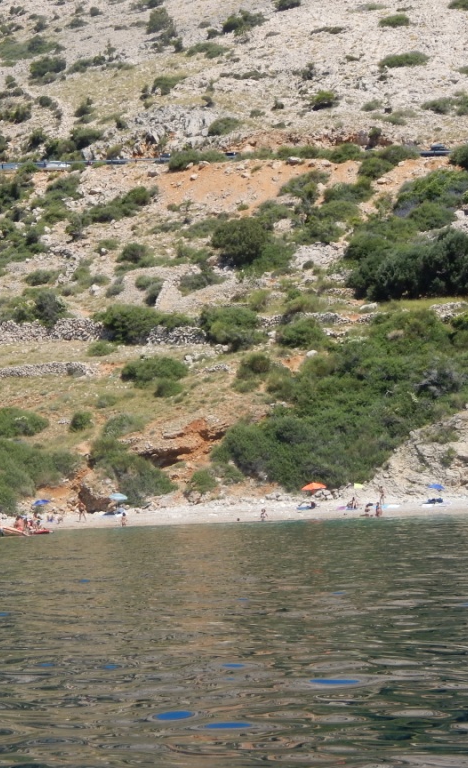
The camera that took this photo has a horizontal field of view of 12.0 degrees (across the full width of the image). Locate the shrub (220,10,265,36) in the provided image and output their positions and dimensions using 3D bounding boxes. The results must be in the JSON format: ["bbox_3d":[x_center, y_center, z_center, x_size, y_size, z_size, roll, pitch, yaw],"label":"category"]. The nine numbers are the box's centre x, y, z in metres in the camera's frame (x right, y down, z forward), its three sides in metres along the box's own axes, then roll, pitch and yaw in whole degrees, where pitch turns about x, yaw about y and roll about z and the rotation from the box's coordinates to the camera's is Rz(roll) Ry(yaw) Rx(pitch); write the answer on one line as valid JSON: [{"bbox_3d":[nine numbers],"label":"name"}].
[{"bbox_3d":[1.735,-62.819,385.000,7.460,4.040,5.000,-3,-3,1],"label":"shrub"}]

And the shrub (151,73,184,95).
[{"bbox_3d":[-10.190,-46.420,345.000,4.670,2.800,3.730,-2,-3,0],"label":"shrub"}]

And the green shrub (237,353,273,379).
[{"bbox_3d":[2.171,-1.817,224.000,3.430,2.390,2.900,-3,-3,1],"label":"green shrub"}]

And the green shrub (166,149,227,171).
[{"bbox_3d":[-5.314,-32.612,323.000,8.440,2.750,4.500,-3,-3,-1],"label":"green shrub"}]

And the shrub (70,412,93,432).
[{"bbox_3d":[-14.524,3.583,212.000,2.010,1.830,1.900,-2,-3,-4],"label":"shrub"}]

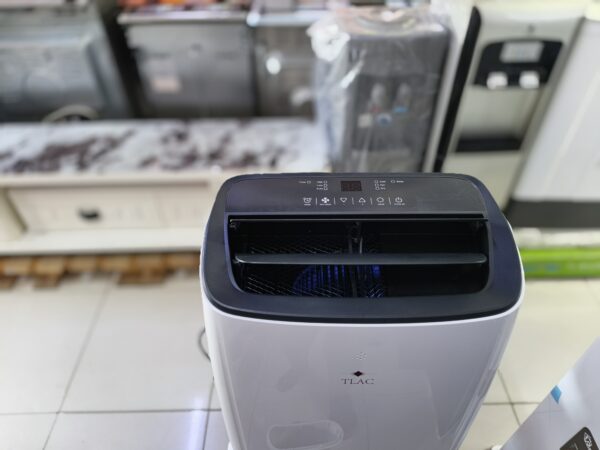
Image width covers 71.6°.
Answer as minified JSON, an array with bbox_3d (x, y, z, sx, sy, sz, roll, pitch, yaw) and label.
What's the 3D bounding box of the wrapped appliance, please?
[{"bbox_3d":[0.308,-0.369,1.762,0.355,1.000,0.340,-2,44,0],"label":"wrapped appliance"}]

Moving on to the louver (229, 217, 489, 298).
[{"bbox_3d":[0.079,0.050,0.594,0.355,0.050,0.118,0,62,2],"label":"louver"}]

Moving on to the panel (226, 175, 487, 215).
[{"bbox_3d":[0.083,-0.044,0.632,0.380,0.025,0.068,0,62,2],"label":"panel"}]

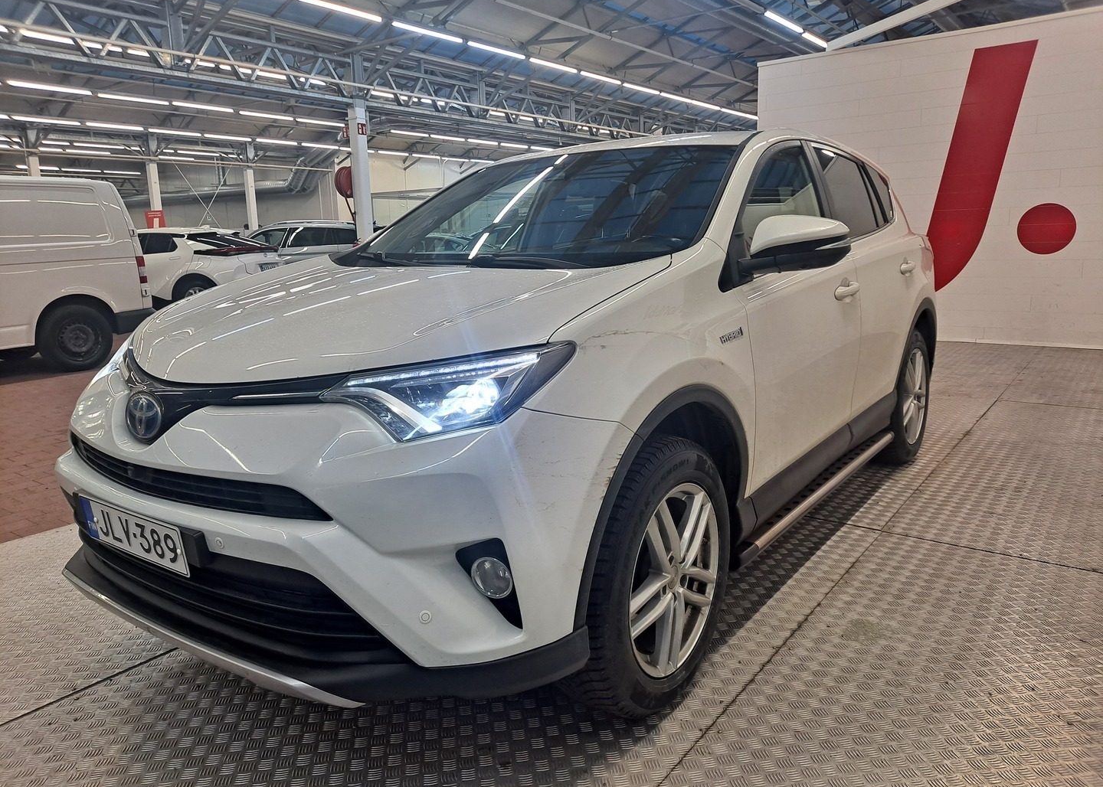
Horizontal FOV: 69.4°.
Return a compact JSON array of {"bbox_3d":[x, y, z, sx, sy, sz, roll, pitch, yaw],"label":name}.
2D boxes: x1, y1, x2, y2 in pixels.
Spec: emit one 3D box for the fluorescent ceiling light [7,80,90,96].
[{"bbox_3d":[-9.834,-5.986,15.604,0.110,0.060,1.480,7,13,37],"label":"fluorescent ceiling light"}]

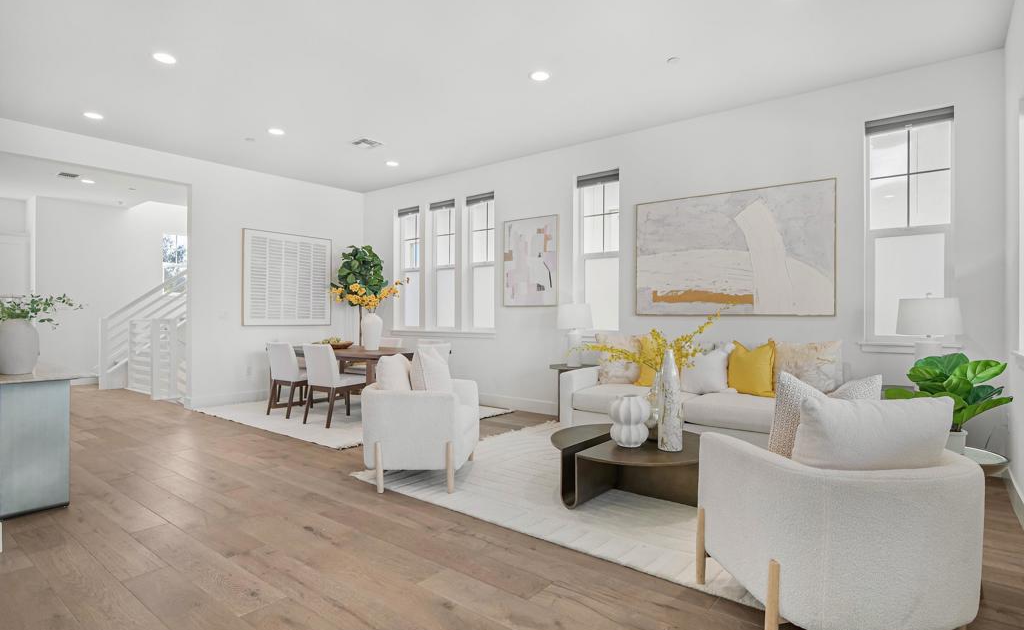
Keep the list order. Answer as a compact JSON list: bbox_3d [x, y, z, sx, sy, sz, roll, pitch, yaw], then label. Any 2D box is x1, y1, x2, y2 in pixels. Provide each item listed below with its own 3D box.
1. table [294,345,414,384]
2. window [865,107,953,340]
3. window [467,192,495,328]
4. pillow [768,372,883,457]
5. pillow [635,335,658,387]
[{"bbox_3d":[-1.955,0.790,6.446,2.280,0.760,0.900,0,0,38],"label":"table"},{"bbox_3d":[3.096,-0.677,4.228,0.560,1.740,0.120,0,0,38],"label":"window"},{"bbox_3d":[-0.399,-0.681,6.991,0.560,1.740,0.120,0,0,38],"label":"window"},{"bbox_3d":[1.288,0.445,2.200,0.460,0.450,0.150,0,12,-5],"label":"pillow"},{"bbox_3d":[1.344,0.430,4.981,0.440,0.470,0.150,0,-15,39],"label":"pillow"}]

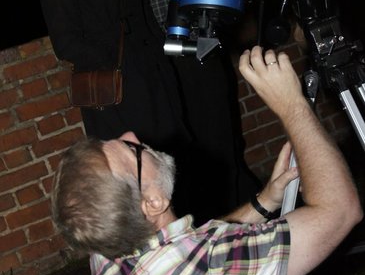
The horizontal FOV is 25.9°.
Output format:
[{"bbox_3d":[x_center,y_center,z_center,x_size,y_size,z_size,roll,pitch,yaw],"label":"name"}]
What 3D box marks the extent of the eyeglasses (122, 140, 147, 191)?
[{"bbox_3d":[-0.099,0.077,1.420,0.045,0.145,0.140,0,-2,-35],"label":"eyeglasses"}]

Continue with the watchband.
[{"bbox_3d":[0.173,0.148,1.700,0.022,0.058,0.066,-36,0,16],"label":"watchband"}]

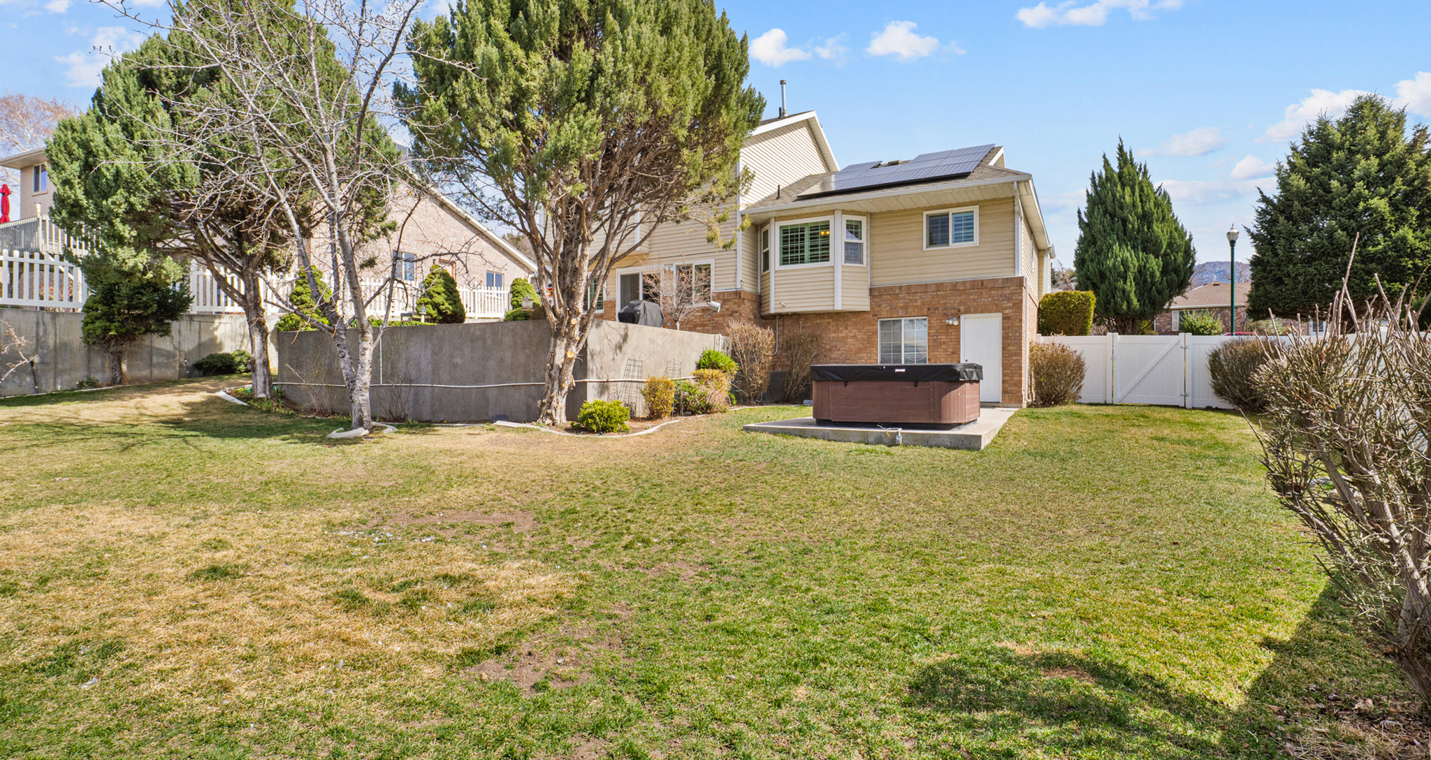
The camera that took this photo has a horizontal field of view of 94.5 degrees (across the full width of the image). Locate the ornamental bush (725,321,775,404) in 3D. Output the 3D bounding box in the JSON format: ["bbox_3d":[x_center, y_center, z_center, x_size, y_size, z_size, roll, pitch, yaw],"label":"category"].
[{"bbox_3d":[0.910,-0.480,17.300,1.300,2.180,1.250,0,0,0],"label":"ornamental bush"}]

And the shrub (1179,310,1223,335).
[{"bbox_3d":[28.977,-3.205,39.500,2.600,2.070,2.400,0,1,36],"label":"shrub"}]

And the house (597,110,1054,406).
[{"bbox_3d":[3.792,-4.094,21.030,12.800,9.300,11.400,0,1,29],"label":"house"}]

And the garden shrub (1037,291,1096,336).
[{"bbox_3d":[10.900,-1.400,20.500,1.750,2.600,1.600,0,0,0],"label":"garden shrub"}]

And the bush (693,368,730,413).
[{"bbox_3d":[-0.087,0.199,14.700,0.850,0.969,0.850,0,1,0],"label":"bush"}]

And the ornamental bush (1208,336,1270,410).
[{"bbox_3d":[12.645,-0.121,15.900,1.650,1.774,1.600,0,1,38],"label":"ornamental bush"}]

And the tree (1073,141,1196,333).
[{"bbox_3d":[14.200,-4.050,22.600,3.750,8.000,3.750,0,0,0],"label":"tree"}]

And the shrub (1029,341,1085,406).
[{"bbox_3d":[8.630,-0.140,16.700,1.380,1.630,1.350,0,0,0],"label":"shrub"}]

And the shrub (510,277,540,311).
[{"bbox_3d":[-5.300,-2.150,18.400,0.950,1.500,0.950,0,0,0],"label":"shrub"}]

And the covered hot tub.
[{"bbox_3d":[3.175,0.229,11.364,2.360,0.970,2.340,0,1,29],"label":"covered hot tub"}]

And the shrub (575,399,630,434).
[{"bbox_3d":[-1.809,0.567,10.650,0.820,0.540,0.800,-1,1,-10],"label":"shrub"}]

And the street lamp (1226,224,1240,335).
[{"bbox_3d":[18.763,-3.043,24.000,0.450,5.200,0.450,0,1,29],"label":"street lamp"}]

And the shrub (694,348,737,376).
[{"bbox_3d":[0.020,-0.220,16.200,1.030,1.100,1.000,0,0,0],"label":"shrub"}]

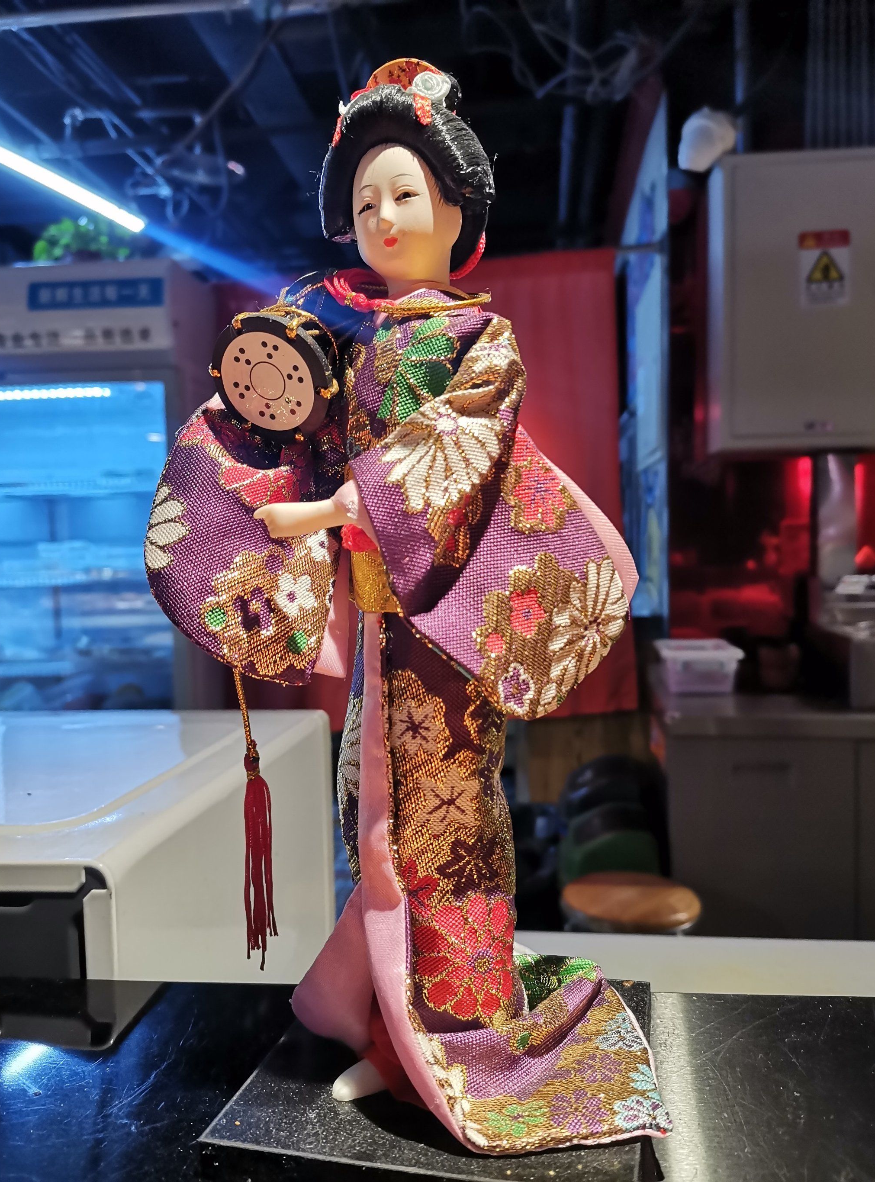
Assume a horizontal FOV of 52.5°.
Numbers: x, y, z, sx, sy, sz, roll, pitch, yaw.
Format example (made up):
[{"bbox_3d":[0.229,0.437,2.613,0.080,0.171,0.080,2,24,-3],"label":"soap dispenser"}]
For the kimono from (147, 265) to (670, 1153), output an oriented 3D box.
[{"bbox_3d":[-0.004,0.024,0.262,0.142,0.231,0.085,1,3,30],"label":"kimono"}]

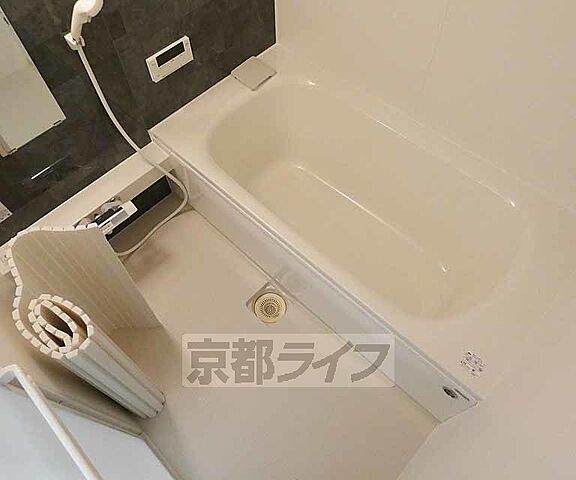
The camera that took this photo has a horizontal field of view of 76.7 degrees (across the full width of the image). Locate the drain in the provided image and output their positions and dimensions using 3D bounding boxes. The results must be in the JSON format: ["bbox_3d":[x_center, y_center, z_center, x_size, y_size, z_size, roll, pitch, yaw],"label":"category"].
[{"bbox_3d":[-0.075,0.294,1.558,0.138,0.020,0.138,0,60,1],"label":"drain"}]

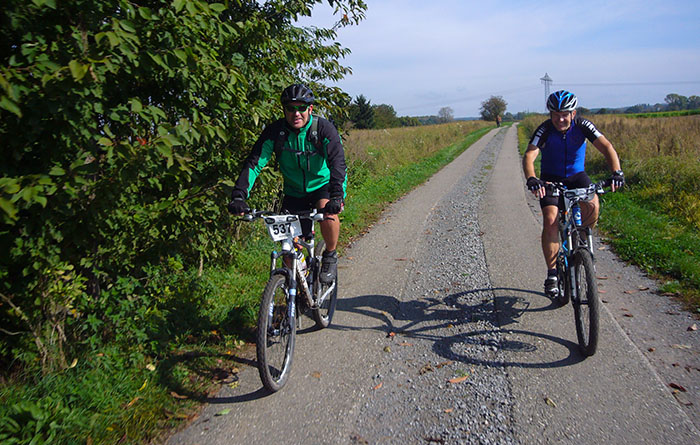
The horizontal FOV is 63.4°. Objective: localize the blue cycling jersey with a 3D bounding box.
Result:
[{"bbox_3d":[1.520,-0.512,4.015,0.500,0.480,0.420,0,10,12],"label":"blue cycling jersey"}]

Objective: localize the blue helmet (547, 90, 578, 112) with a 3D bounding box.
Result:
[{"bbox_3d":[1.428,-0.814,3.813,0.205,0.165,0.280,1,17,15],"label":"blue helmet"}]

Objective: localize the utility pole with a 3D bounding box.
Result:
[{"bbox_3d":[104.592,-67.821,300.000,6.200,23.000,4.000,2,11,19],"label":"utility pole"}]

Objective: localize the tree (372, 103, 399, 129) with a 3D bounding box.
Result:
[{"bbox_3d":[6.040,-17.701,95.000,4.800,4.500,4.800,-1,10,4],"label":"tree"}]

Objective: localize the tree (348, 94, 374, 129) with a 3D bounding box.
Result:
[{"bbox_3d":[1.930,-18.456,95.000,4.800,6.000,4.800,-1,10,1],"label":"tree"}]

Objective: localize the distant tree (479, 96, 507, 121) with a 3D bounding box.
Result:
[{"bbox_3d":[23.154,-18.280,92.000,4.700,5.000,4.700,1,10,14],"label":"distant tree"}]

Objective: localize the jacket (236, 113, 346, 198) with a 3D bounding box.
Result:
[{"bbox_3d":[-0.352,-0.405,3.559,0.640,0.540,0.580,1,10,13],"label":"jacket"}]

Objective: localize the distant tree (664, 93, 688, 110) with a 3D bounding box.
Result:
[{"bbox_3d":[161.462,-59.219,280.000,11.500,9.600,11.500,4,12,29],"label":"distant tree"}]

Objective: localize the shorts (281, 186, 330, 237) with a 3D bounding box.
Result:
[{"bbox_3d":[-0.271,-0.096,3.722,0.370,0.320,0.430,1,10,13],"label":"shorts"}]

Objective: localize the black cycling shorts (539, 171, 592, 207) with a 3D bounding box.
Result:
[{"bbox_3d":[1.560,-0.237,4.119,0.390,0.300,0.420,0,10,12],"label":"black cycling shorts"}]

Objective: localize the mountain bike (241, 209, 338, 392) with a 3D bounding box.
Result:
[{"bbox_3d":[-0.301,0.356,3.615,0.630,1.050,1.680,1,10,13],"label":"mountain bike"}]

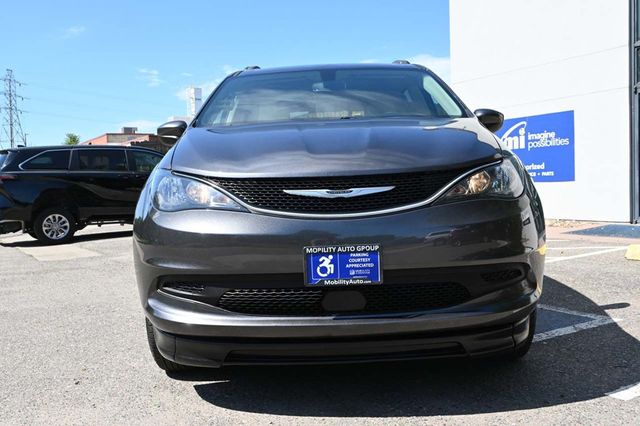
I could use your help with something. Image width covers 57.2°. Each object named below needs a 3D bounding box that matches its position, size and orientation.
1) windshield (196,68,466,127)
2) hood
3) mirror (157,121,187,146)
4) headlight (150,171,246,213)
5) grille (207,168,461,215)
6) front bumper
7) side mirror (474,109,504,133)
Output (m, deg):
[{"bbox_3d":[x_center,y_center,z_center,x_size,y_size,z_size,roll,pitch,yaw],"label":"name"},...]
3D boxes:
[{"bbox_3d":[0.080,-0.744,3.797,1.640,0.480,0.850,-2,4,1],"label":"windshield"},{"bbox_3d":[0.082,-0.338,2.940,1.620,0.330,1.080,-2,4,1],"label":"hood"},{"bbox_3d":[-0.952,-0.526,3.852,0.230,0.170,0.180,-2,4,1],"label":"mirror"},{"bbox_3d":[-0.556,-0.093,2.641,0.515,0.200,0.430,-2,4,1],"label":"headlight"},{"bbox_3d":[0.084,-0.083,2.458,1.120,0.165,0.180,-2,4,1],"label":"grille"},{"bbox_3d":[0.102,0.297,2.632,2.000,0.680,0.590,-2,4,1],"label":"front bumper"},{"bbox_3d":[1.102,-0.606,3.819,0.230,0.170,0.180,-2,4,1],"label":"side mirror"}]

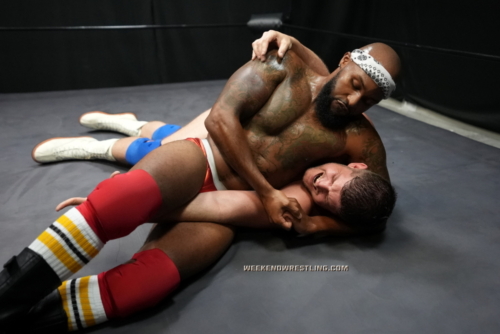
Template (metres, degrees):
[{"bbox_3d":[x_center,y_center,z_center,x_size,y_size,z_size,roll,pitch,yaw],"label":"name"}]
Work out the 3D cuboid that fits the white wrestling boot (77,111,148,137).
[{"bbox_3d":[-0.673,-0.210,2.400,0.320,0.105,0.180,-6,29,13],"label":"white wrestling boot"}]

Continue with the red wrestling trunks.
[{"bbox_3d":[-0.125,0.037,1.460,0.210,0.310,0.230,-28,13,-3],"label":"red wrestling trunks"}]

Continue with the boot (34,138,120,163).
[{"bbox_3d":[-0.735,-0.074,2.060,0.330,0.105,0.180,-9,26,15],"label":"boot"}]

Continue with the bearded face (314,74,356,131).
[{"bbox_3d":[0.252,-0.182,1.370,0.140,0.145,0.115,-35,32,20],"label":"bearded face"}]

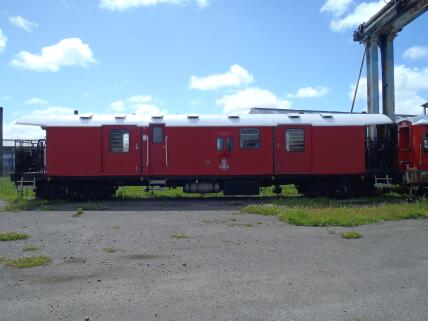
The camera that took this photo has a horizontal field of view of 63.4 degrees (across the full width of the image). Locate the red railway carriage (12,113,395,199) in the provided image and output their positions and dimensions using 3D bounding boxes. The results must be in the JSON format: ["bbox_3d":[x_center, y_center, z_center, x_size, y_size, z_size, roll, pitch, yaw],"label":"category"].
[{"bbox_3d":[-0.328,-0.216,15.184,15.450,3.550,2.620,0,0,-2],"label":"red railway carriage"}]

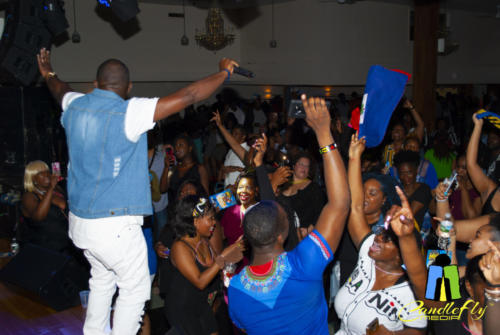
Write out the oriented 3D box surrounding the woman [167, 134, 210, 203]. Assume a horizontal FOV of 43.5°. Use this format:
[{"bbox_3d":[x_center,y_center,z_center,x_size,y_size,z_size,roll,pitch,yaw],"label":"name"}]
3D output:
[{"bbox_3d":[-0.630,0.530,6.270,0.500,1.680,0.450,5,10,33],"label":"woman"}]

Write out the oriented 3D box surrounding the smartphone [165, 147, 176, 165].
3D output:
[{"bbox_3d":[-0.749,-0.113,5.900,0.078,0.155,0.012,-16,3,22],"label":"smartphone"}]

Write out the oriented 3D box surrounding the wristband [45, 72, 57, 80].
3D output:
[{"bbox_3d":[-1.147,-0.523,3.600,0.070,0.062,0.020,-30,50,-1],"label":"wristband"}]

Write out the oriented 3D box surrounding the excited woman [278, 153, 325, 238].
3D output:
[{"bbox_3d":[0.500,0.700,5.810,0.520,1.650,0.420,5,9,30],"label":"excited woman"}]

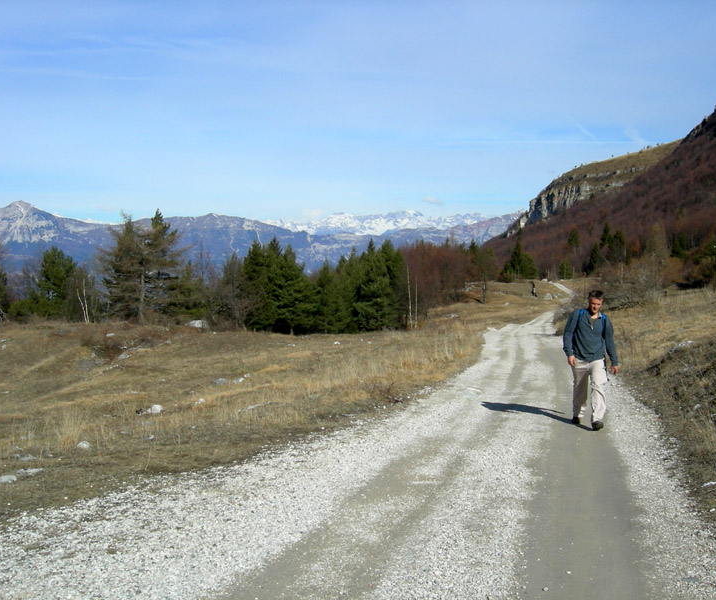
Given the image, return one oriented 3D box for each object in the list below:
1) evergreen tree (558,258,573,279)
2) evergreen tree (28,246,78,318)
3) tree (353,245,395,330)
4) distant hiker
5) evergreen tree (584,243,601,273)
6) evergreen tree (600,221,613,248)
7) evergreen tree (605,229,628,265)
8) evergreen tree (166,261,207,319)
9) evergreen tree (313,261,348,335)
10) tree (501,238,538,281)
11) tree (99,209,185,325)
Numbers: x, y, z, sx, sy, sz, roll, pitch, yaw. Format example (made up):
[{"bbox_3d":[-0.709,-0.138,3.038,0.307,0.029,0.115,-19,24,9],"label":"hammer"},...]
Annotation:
[{"bbox_3d":[31.190,-4.580,132.000,2.100,3.310,2.100,0,0,0],"label":"evergreen tree"},{"bbox_3d":[-21.840,-1.260,63.000,3.590,5.170,3.590,0,0,0],"label":"evergreen tree"},{"bbox_3d":[1.240,-0.827,66.000,3.310,6.390,3.310,0,2,0],"label":"tree"},{"bbox_3d":[2.968,0.756,11.200,0.690,1.750,0.620,1,2,15],"label":"distant hiker"},{"bbox_3d":[45.588,-8.033,170.000,3.100,6.190,3.100,0,2,0],"label":"evergreen tree"},{"bbox_3d":[52.349,-12.850,185.000,2.950,6.950,2.950,0,2,0],"label":"evergreen tree"},{"bbox_3d":[50.040,-10.260,170.000,4.650,7.160,4.650,0,2,0],"label":"evergreen tree"},{"bbox_3d":[-13.279,-0.736,68.000,3.100,4.650,3.100,0,2,0],"label":"evergreen tree"},{"bbox_3d":[-1.910,-0.240,61.000,2.500,5.000,2.500,0,0,0],"label":"evergreen tree"},{"bbox_3d":[22.070,-5.880,120.000,5.190,6.420,5.190,0,0,0],"label":"tree"},{"bbox_3d":[-14.860,-2.290,60.000,5.740,7.650,5.740,0,0,0],"label":"tree"}]

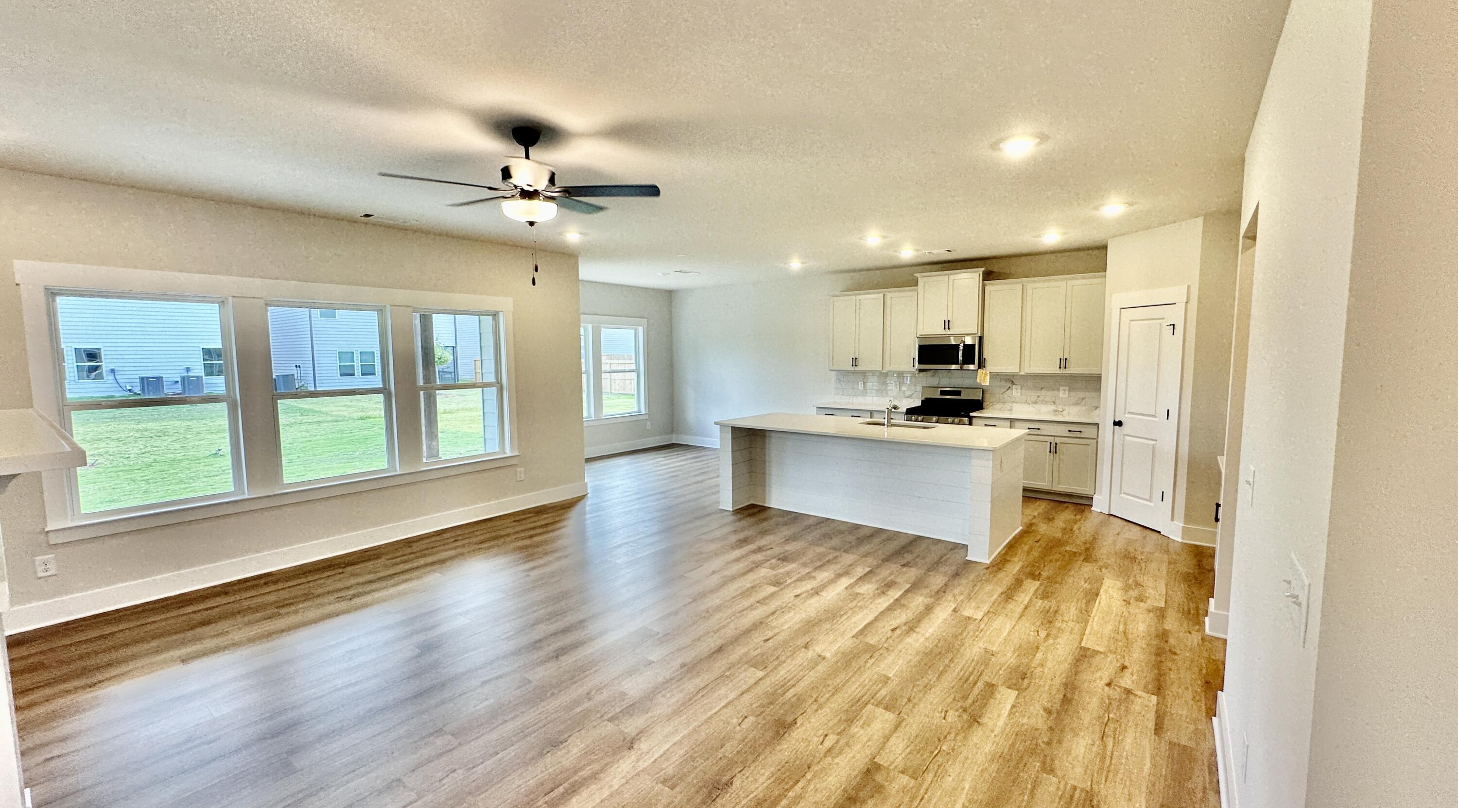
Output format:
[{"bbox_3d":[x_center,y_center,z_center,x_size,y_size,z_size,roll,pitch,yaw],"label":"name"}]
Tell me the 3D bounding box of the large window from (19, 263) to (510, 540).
[{"bbox_3d":[-3.225,-0.122,4.862,0.100,1.695,3.236,3,6,38],"label":"large window"}]

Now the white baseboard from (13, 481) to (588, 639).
[{"bbox_3d":[-2.969,1.143,5.173,0.020,0.148,4.310,3,6,38],"label":"white baseboard"}]

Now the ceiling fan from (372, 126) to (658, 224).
[{"bbox_3d":[-0.995,-1.120,2.915,1.280,0.470,1.280,3,6,38],"label":"ceiling fan"}]

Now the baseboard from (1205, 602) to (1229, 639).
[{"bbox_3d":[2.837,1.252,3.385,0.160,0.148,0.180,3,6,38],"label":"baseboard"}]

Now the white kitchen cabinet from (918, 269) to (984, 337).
[{"bbox_3d":[2.753,-1.224,7.262,0.795,0.770,0.400,3,6,38],"label":"white kitchen cabinet"}]

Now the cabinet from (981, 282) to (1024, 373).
[{"bbox_3d":[3.288,-0.894,6.986,0.440,1.040,0.335,3,6,38],"label":"cabinet"}]

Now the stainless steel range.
[{"bbox_3d":[2.658,0.400,7.297,0.765,1.170,0.680,3,6,38],"label":"stainless steel range"}]

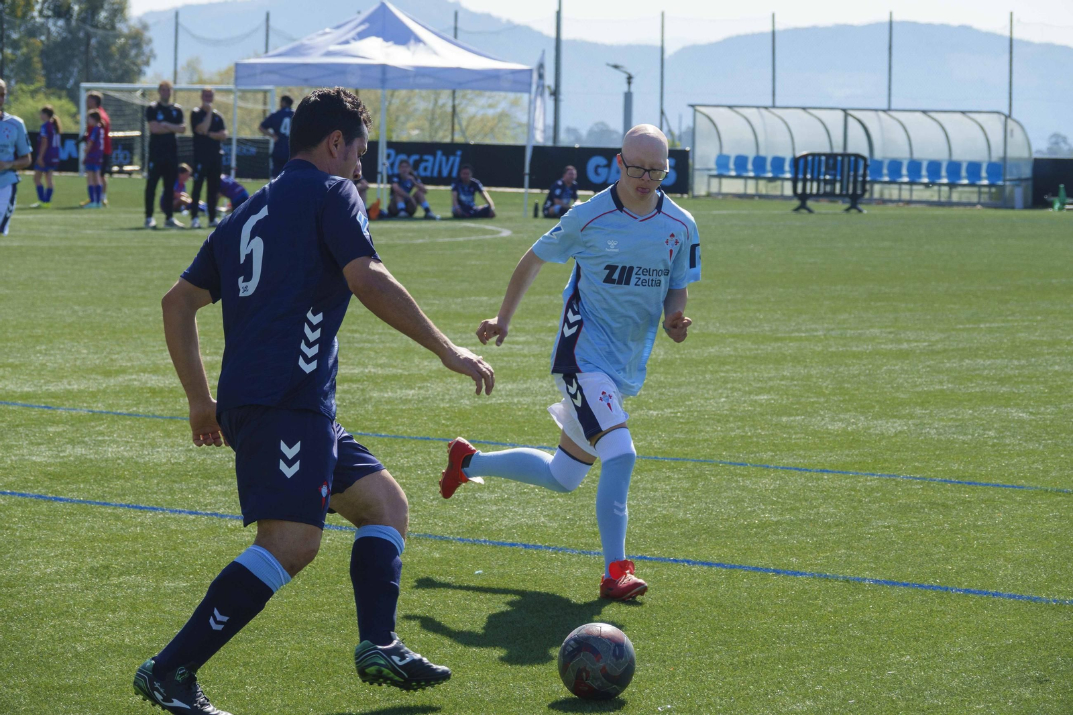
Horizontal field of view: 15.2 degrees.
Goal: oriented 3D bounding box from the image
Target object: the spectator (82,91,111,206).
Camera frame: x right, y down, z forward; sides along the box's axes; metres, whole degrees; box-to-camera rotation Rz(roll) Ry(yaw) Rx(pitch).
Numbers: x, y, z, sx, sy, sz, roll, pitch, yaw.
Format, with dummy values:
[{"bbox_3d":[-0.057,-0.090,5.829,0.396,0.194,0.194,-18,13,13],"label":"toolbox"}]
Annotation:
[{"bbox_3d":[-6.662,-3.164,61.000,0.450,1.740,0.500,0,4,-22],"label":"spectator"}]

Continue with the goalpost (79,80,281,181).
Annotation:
[{"bbox_3d":[-7.270,-4.962,88.875,6.180,2.090,1.900,4,5,42],"label":"goalpost"}]

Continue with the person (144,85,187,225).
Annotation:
[{"bbox_3d":[-4.529,-2.465,49.000,0.520,1.780,0.380,1,4,-7],"label":"person"}]

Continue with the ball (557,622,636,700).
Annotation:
[{"bbox_3d":[0.172,0.862,11.420,0.220,0.220,0.220,1,4,0],"label":"ball"}]

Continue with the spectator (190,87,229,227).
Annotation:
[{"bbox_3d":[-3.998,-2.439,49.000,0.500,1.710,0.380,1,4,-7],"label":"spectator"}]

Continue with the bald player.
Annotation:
[{"bbox_3d":[0.133,0.017,13.700,0.700,1.610,0.800,-1,4,-33],"label":"bald player"}]

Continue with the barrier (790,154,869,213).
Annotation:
[{"bbox_3d":[5.179,-3.083,71.000,1.950,1.040,0.500,-2,5,-43],"label":"barrier"}]

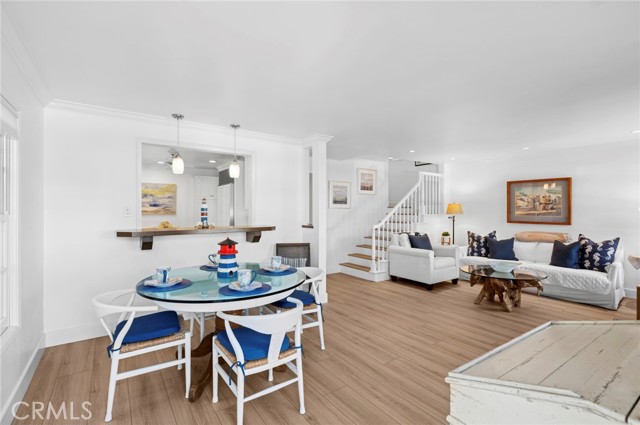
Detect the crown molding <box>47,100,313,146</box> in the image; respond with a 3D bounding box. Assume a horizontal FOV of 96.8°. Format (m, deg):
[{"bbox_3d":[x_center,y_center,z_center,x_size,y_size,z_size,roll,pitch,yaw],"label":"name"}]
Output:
[{"bbox_3d":[-1.496,-1.067,3.641,2.950,0.100,0.075,0,1,-36],"label":"crown molding"}]

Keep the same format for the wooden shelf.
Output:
[{"bbox_3d":[-1.381,0.305,3.511,1.820,0.195,0.320,0,0,-37],"label":"wooden shelf"}]

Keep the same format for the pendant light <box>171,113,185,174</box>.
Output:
[{"bbox_3d":[-1.624,-0.768,3.270,0.140,0.670,0.140,0,1,-36],"label":"pendant light"}]

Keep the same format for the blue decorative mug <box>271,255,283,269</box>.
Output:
[{"bbox_3d":[-0.433,0.501,2.780,0.092,0.100,0.125,0,1,-36],"label":"blue decorative mug"}]

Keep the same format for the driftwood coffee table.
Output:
[{"bbox_3d":[2.570,1.065,4.030,1.040,0.450,1.040,0,0,-37],"label":"driftwood coffee table"}]

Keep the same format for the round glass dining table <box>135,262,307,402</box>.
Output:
[{"bbox_3d":[-0.774,0.915,2.390,1.310,0.750,1.310,0,0,-37],"label":"round glass dining table"}]

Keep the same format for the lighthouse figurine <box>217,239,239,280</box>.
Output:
[{"bbox_3d":[-0.770,0.377,2.390,0.175,0.330,0.175,0,0,-35],"label":"lighthouse figurine"}]

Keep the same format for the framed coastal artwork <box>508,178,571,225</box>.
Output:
[{"bbox_3d":[4.064,-0.196,5.336,0.040,0.840,1.000,0,1,-36],"label":"framed coastal artwork"}]

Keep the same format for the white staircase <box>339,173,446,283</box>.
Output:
[{"bbox_3d":[1.706,0.203,6.446,2.400,2.200,1.070,0,1,-36],"label":"white staircase"}]

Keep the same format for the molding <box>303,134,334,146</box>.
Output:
[{"bbox_3d":[-0.062,-1.073,4.358,0.290,0.100,0.600,0,1,-36],"label":"molding"}]

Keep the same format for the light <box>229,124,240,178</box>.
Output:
[{"bbox_3d":[-1.082,-0.766,3.620,0.135,0.670,0.135,0,0,-37],"label":"light"}]

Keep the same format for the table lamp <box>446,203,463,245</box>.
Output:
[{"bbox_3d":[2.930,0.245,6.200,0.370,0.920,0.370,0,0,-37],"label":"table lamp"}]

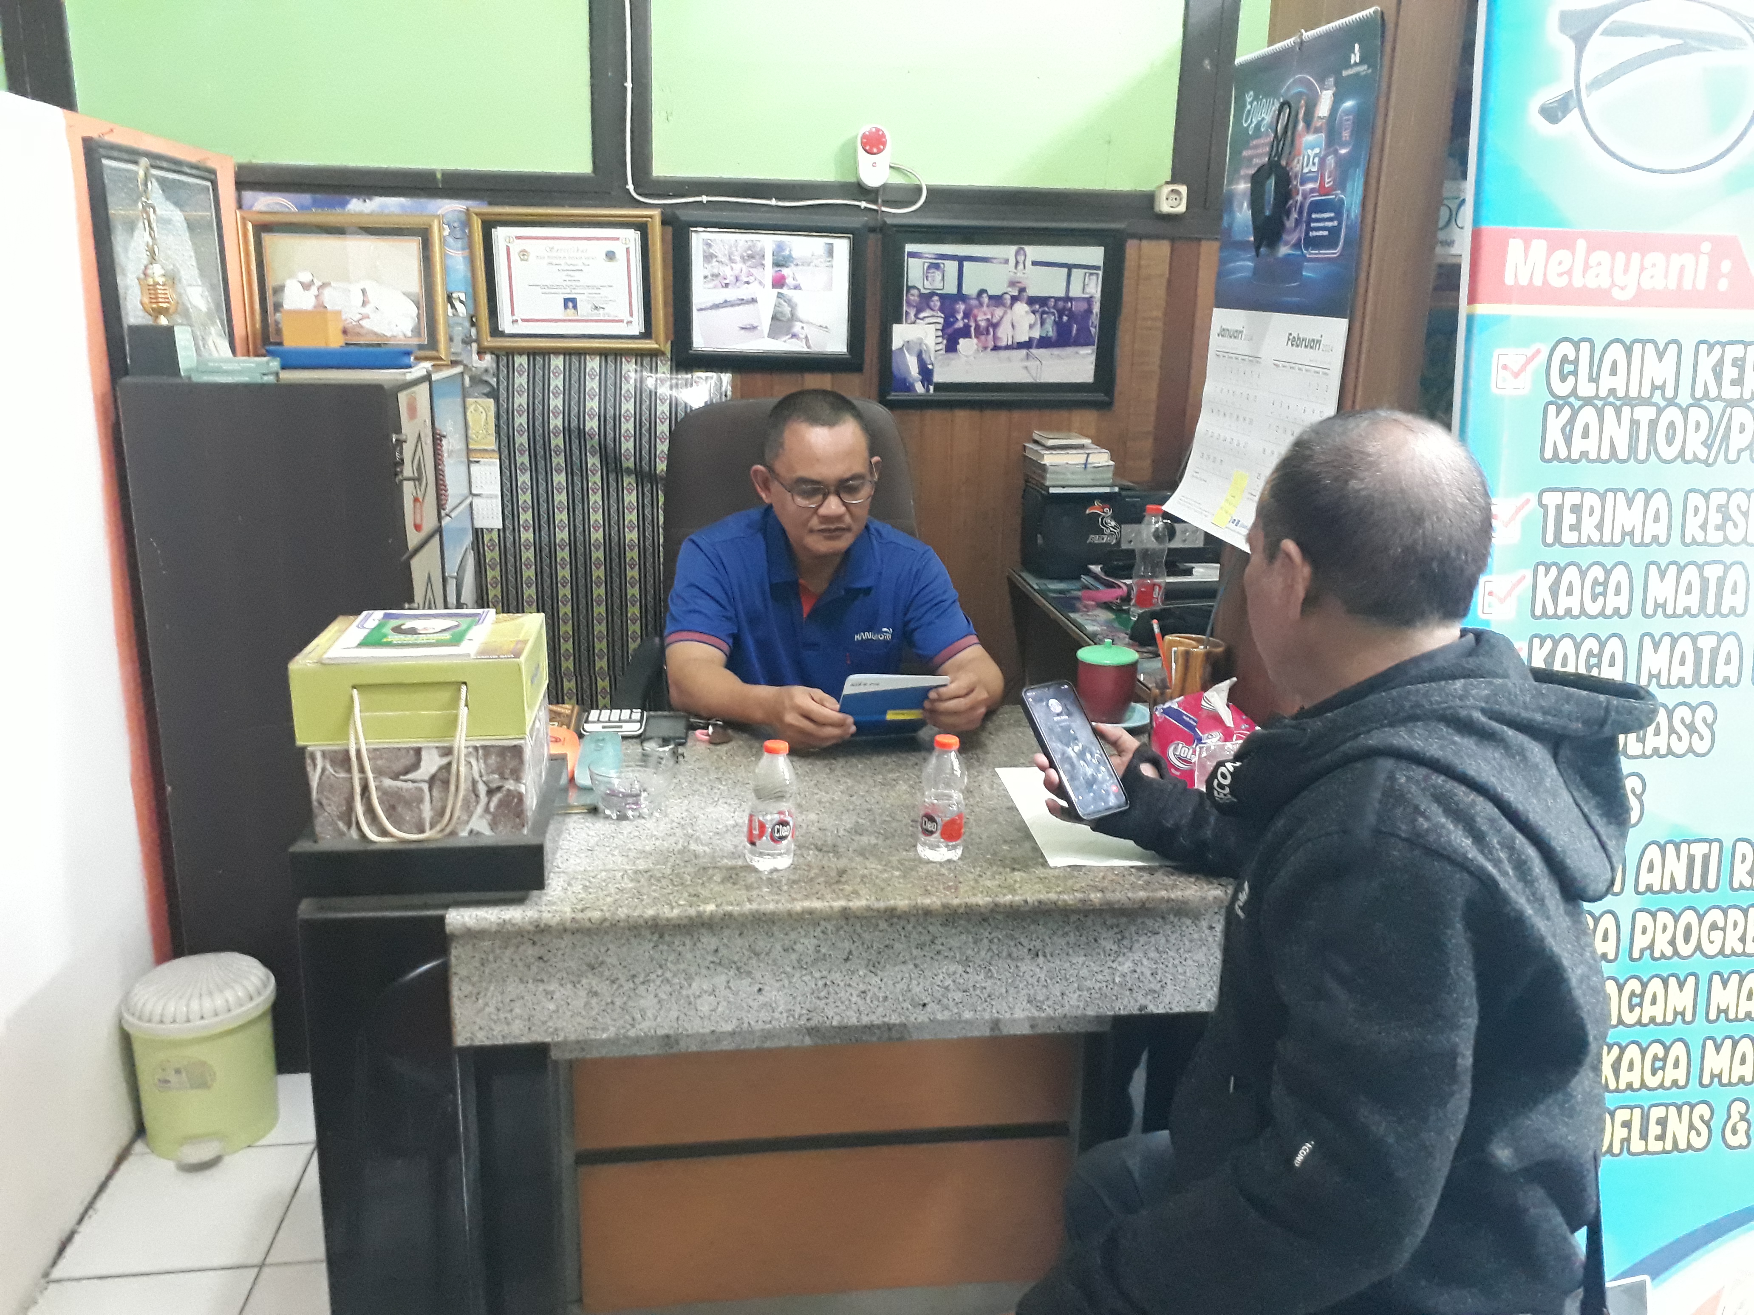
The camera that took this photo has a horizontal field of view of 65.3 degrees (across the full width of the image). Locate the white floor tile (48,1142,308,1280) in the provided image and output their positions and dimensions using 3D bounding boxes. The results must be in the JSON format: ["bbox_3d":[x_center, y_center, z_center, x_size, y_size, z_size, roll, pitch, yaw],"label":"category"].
[{"bbox_3d":[-1.050,0.846,2.096,0.295,0.010,0.300,-1,15,-8],"label":"white floor tile"}]

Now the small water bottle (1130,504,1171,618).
[{"bbox_3d":[0.530,-0.182,2.650,0.063,0.215,0.063,-1,15,-8],"label":"small water bottle"}]

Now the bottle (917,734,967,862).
[{"bbox_3d":[0.077,0.161,1.590,0.054,0.141,0.054,-1,15,-8],"label":"bottle"}]

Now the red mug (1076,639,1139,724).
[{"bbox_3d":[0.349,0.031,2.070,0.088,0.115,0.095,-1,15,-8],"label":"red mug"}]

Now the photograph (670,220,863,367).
[{"bbox_3d":[-0.230,-0.787,2.974,0.420,0.325,0.025,-1,21,-8],"label":"photograph"}]

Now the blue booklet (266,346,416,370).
[{"bbox_3d":[-0.927,-0.539,2.440,0.240,0.034,0.250,-1,15,-8],"label":"blue booklet"}]

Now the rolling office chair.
[{"bbox_3d":[-0.169,0.117,2.604,0.660,1.190,0.670,-1,15,-8],"label":"rolling office chair"}]

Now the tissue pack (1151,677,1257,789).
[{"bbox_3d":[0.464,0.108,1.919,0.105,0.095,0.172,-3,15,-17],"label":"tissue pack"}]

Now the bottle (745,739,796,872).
[{"bbox_3d":[-0.117,0.161,1.514,0.054,0.140,0.054,-1,15,-8],"label":"bottle"}]

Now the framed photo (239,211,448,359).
[{"bbox_3d":[-1.108,-0.770,2.859,0.403,0.304,0.025,-1,17,-7],"label":"framed photo"}]

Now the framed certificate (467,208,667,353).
[{"bbox_3d":[-0.653,-0.799,2.913,0.402,0.300,0.025,-1,20,-7],"label":"framed certificate"}]

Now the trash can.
[{"bbox_3d":[-1.124,0.663,2.293,0.232,0.286,0.250,-3,15,-16],"label":"trash can"}]

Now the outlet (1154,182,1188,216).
[{"bbox_3d":[0.663,-1.030,3.078,0.063,0.064,0.045,-1,15,-8],"label":"outlet"}]

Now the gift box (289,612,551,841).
[{"bbox_3d":[-0.504,0.073,1.551,0.235,0.195,0.227,-1,15,-8],"label":"gift box"}]

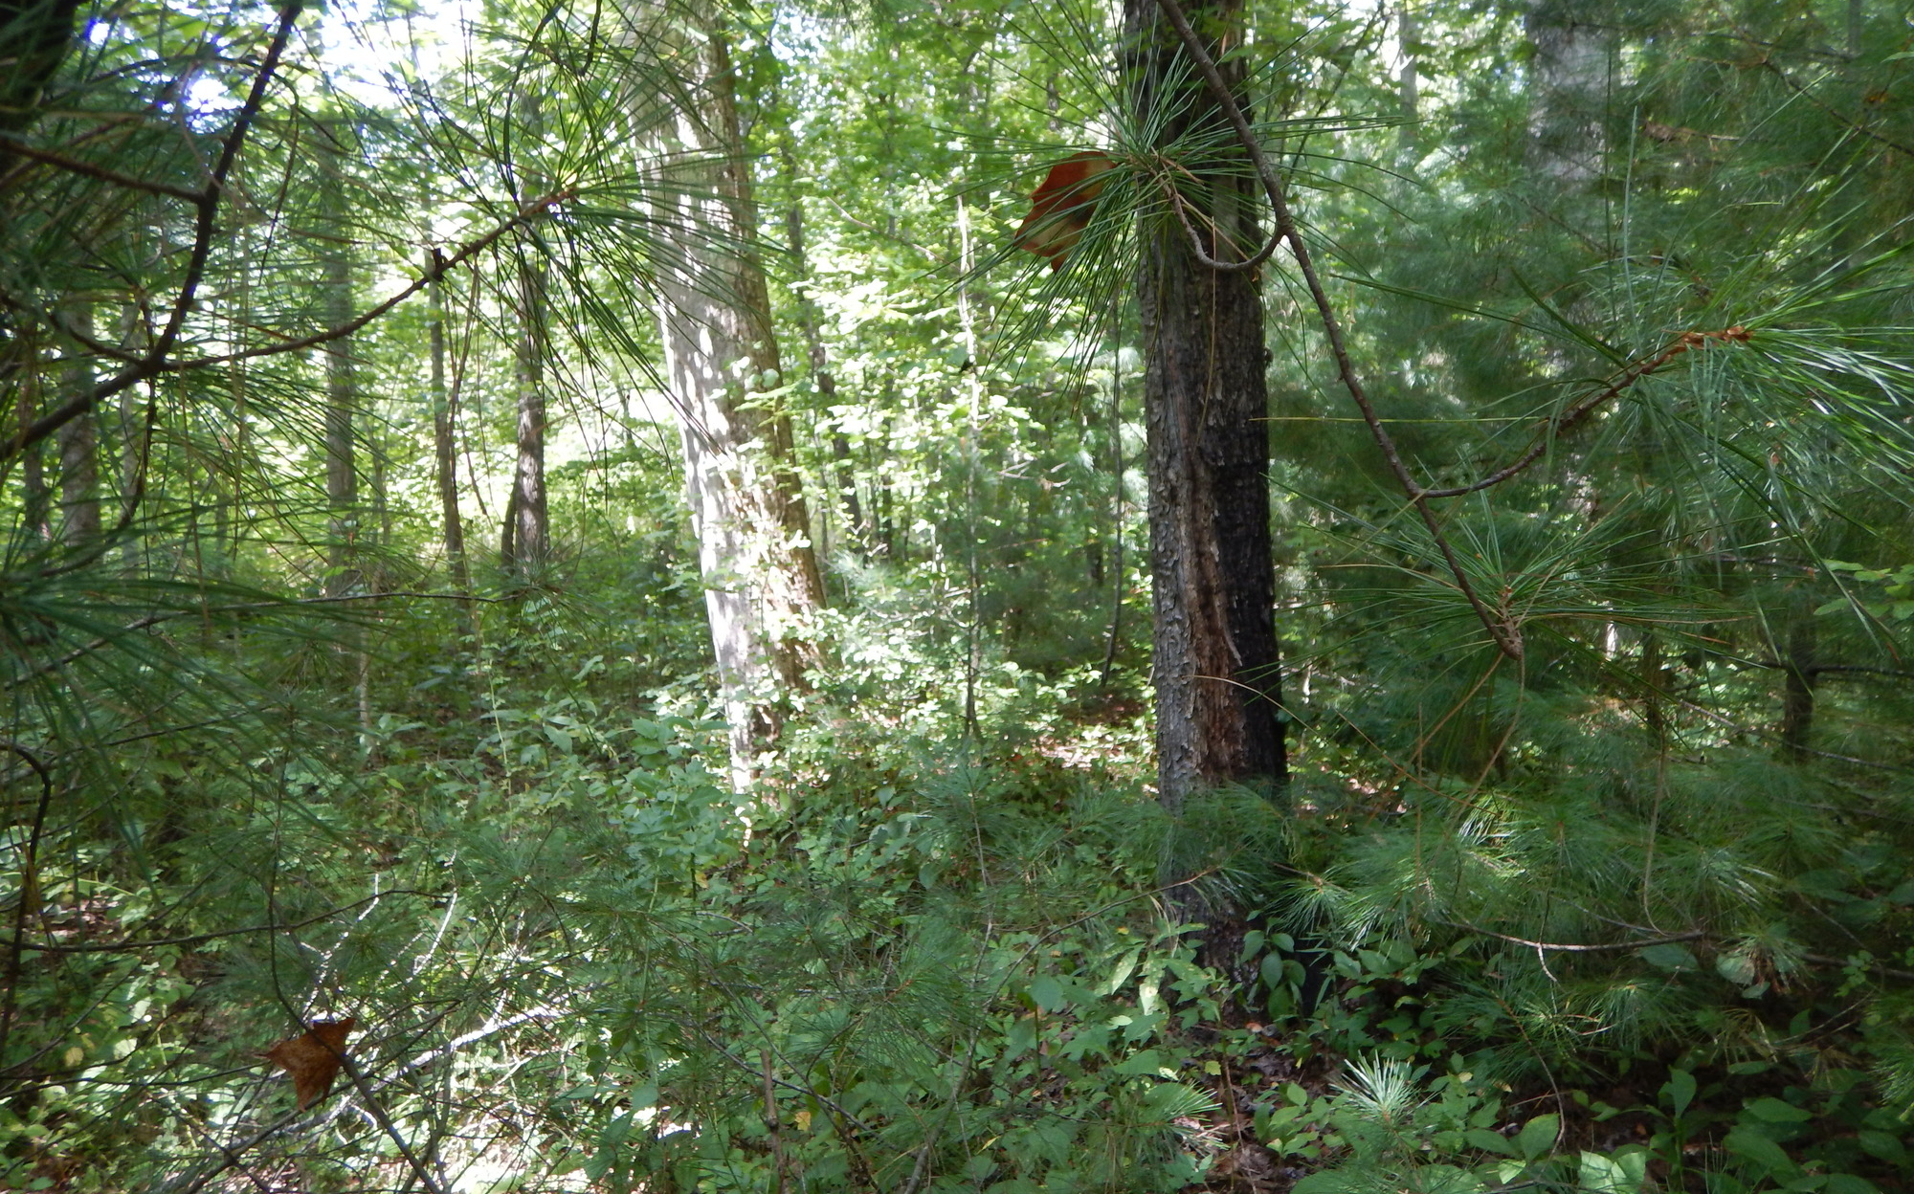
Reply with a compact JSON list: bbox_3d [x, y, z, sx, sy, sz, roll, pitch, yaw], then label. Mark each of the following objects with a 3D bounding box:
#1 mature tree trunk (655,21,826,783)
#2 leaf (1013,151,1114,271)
[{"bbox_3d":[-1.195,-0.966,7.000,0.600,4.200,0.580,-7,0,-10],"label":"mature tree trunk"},{"bbox_3d":[0.047,-0.169,0.580,0.046,0.053,0.022,-2,0,9],"label":"leaf"}]

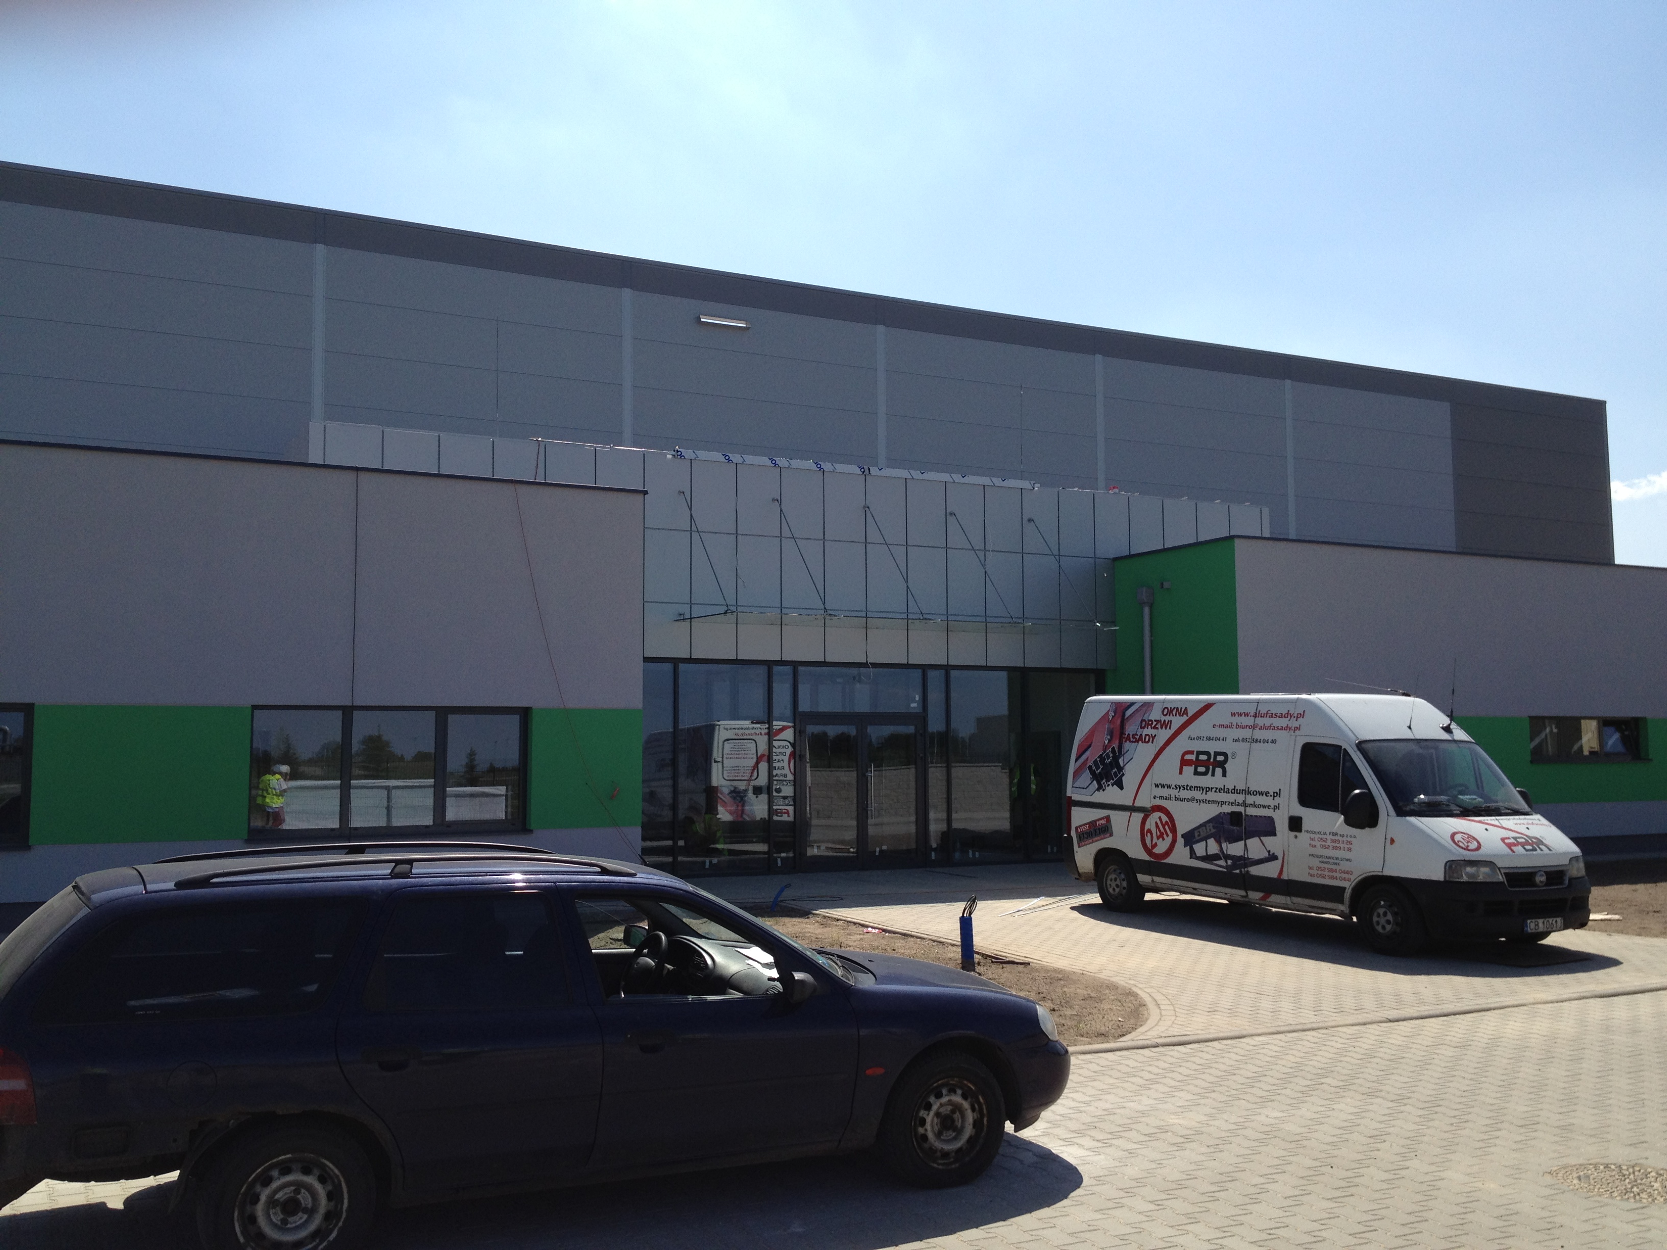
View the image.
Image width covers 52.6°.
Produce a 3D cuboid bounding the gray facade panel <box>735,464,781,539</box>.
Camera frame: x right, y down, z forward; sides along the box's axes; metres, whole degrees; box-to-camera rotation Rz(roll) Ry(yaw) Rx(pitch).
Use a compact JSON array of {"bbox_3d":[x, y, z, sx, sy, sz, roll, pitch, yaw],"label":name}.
[{"bbox_3d":[-1.046,-1.741,23.628,0.691,0.989,0.050,2,-5,-30],"label":"gray facade panel"}]

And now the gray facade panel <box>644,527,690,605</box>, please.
[{"bbox_3d":[-2.197,-0.770,22.227,0.673,0.959,0.080,2,-5,-29],"label":"gray facade panel"}]

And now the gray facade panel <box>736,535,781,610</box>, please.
[{"bbox_3d":[-1.043,-0.742,23.549,0.690,0.993,0.050,2,-5,-30],"label":"gray facade panel"}]

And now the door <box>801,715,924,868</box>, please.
[{"bbox_3d":[0.434,2.420,24.423,2.082,2.215,0.100,2,-5,-30],"label":"door"}]

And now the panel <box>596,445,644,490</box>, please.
[{"bbox_3d":[-2.866,-1.837,22.599,0.688,0.990,0.050,2,-5,-30],"label":"panel"}]

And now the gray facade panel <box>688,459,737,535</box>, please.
[{"bbox_3d":[-1.625,-1.724,22.758,0.675,0.976,0.050,2,-5,-30],"label":"gray facade panel"}]

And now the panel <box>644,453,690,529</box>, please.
[{"bbox_3d":[-2.220,-1.746,22.418,0.675,0.976,0.050,2,-5,-30],"label":"panel"}]

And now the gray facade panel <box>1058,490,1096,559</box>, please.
[{"bbox_3d":[3.686,-1.511,25.559,0.673,0.966,0.080,2,-5,-29],"label":"gray facade panel"}]

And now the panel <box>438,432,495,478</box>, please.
[{"bbox_3d":[-4.598,-1.835,21.060,0.675,0.976,0.050,2,-5,-30],"label":"panel"}]

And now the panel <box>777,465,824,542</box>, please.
[{"bbox_3d":[-0.436,-1.680,23.437,0.675,0.976,0.050,2,-5,-30],"label":"panel"}]

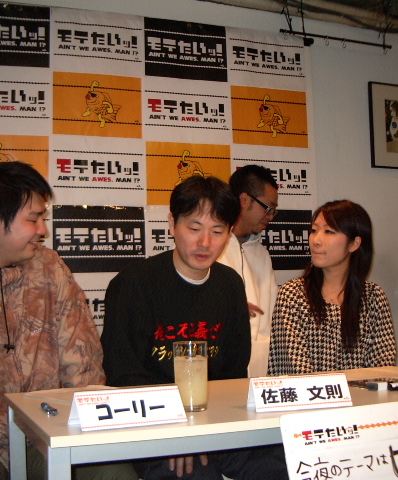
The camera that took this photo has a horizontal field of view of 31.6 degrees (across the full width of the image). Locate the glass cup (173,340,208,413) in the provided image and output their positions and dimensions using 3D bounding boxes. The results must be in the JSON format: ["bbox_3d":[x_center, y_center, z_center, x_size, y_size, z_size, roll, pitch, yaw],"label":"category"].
[{"bbox_3d":[-0.017,0.289,1.490,0.073,0.144,0.073,-2,-5,0],"label":"glass cup"}]

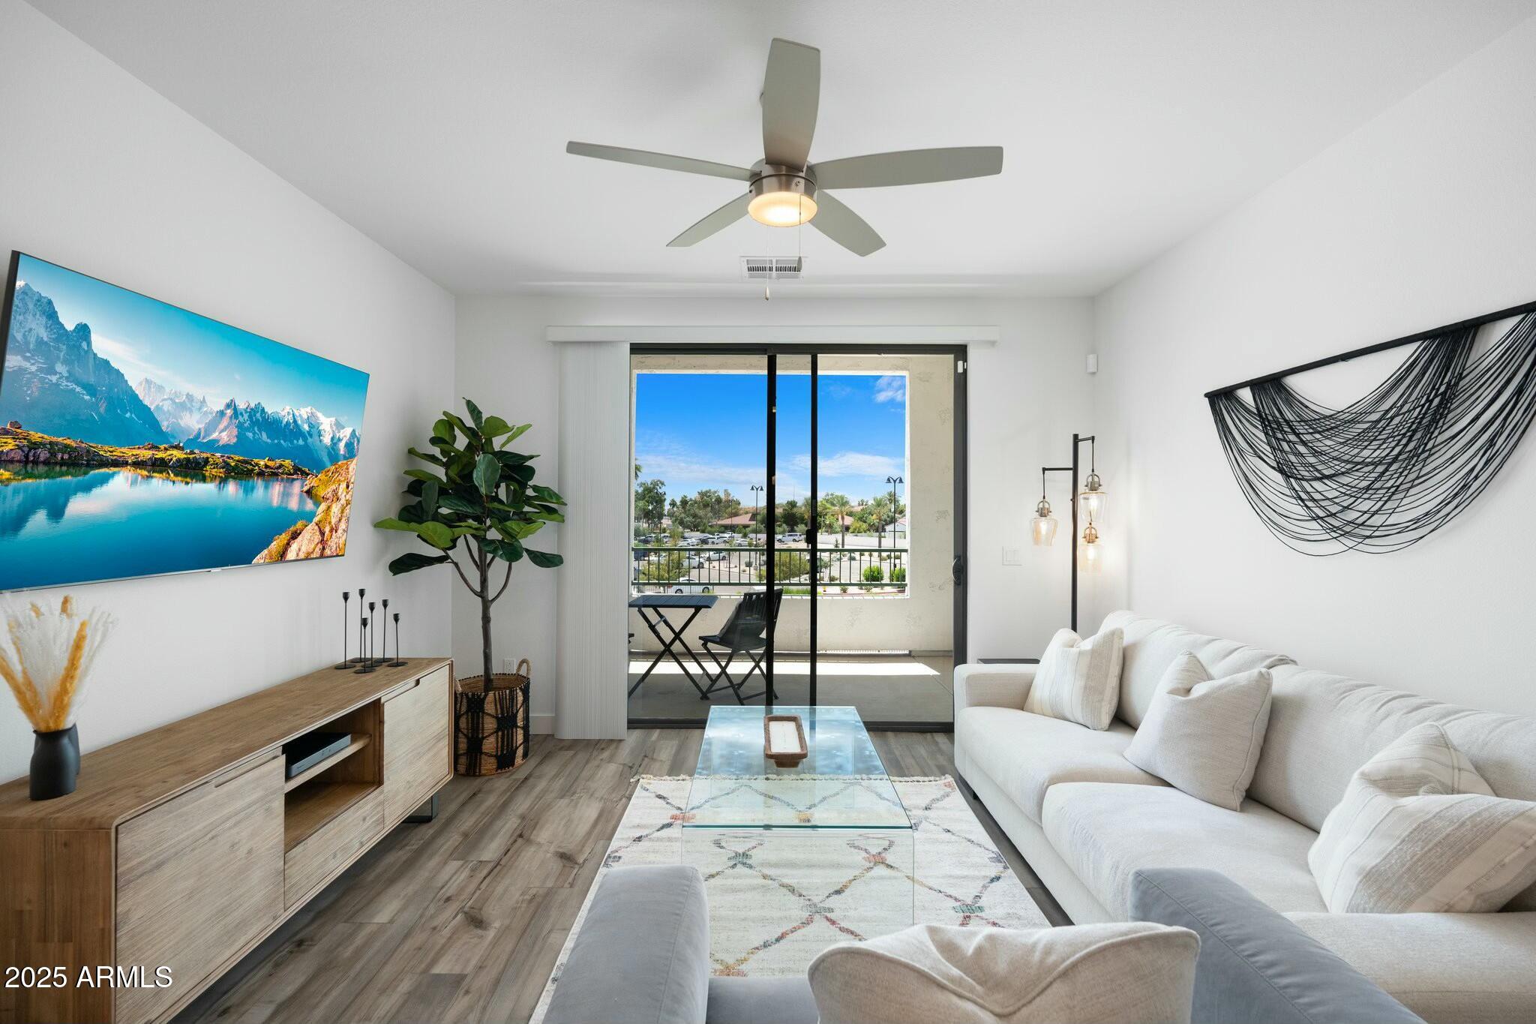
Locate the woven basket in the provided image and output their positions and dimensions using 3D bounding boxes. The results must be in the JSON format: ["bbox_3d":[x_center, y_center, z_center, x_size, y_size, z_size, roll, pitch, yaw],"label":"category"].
[{"bbox_3d":[-1.528,1.117,3.767,0.410,0.530,0.410,0,0,0],"label":"woven basket"}]

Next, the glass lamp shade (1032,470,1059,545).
[{"bbox_3d":[1.579,-0.027,3.892,0.150,0.438,0.150,0,0,0],"label":"glass lamp shade"}]

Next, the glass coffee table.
[{"bbox_3d":[0.082,1.162,2.616,0.680,0.462,1.211,0,0,0],"label":"glass coffee table"}]

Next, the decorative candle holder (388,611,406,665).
[{"bbox_3d":[-1.622,0.557,2.990,0.080,0.228,0.080,0,0,0],"label":"decorative candle holder"}]

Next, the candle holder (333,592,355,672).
[{"bbox_3d":[-1.822,0.508,2.946,0.080,0.325,0.080,0,0,0],"label":"candle holder"}]

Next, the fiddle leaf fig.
[{"bbox_3d":[-1.529,0.258,3.669,0.840,1.750,0.820,0,0,0],"label":"fiddle leaf fig"}]

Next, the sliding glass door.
[{"bbox_3d":[0.096,0.157,4.401,2.360,2.460,0.120,0,0,0],"label":"sliding glass door"}]

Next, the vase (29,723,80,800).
[{"bbox_3d":[-1.705,0.596,1.639,0.090,0.158,0.095,0,0,0],"label":"vase"}]

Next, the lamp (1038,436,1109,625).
[{"bbox_3d":[1.723,0.476,3.875,0.430,1.839,0.440,0,0,0],"label":"lamp"}]

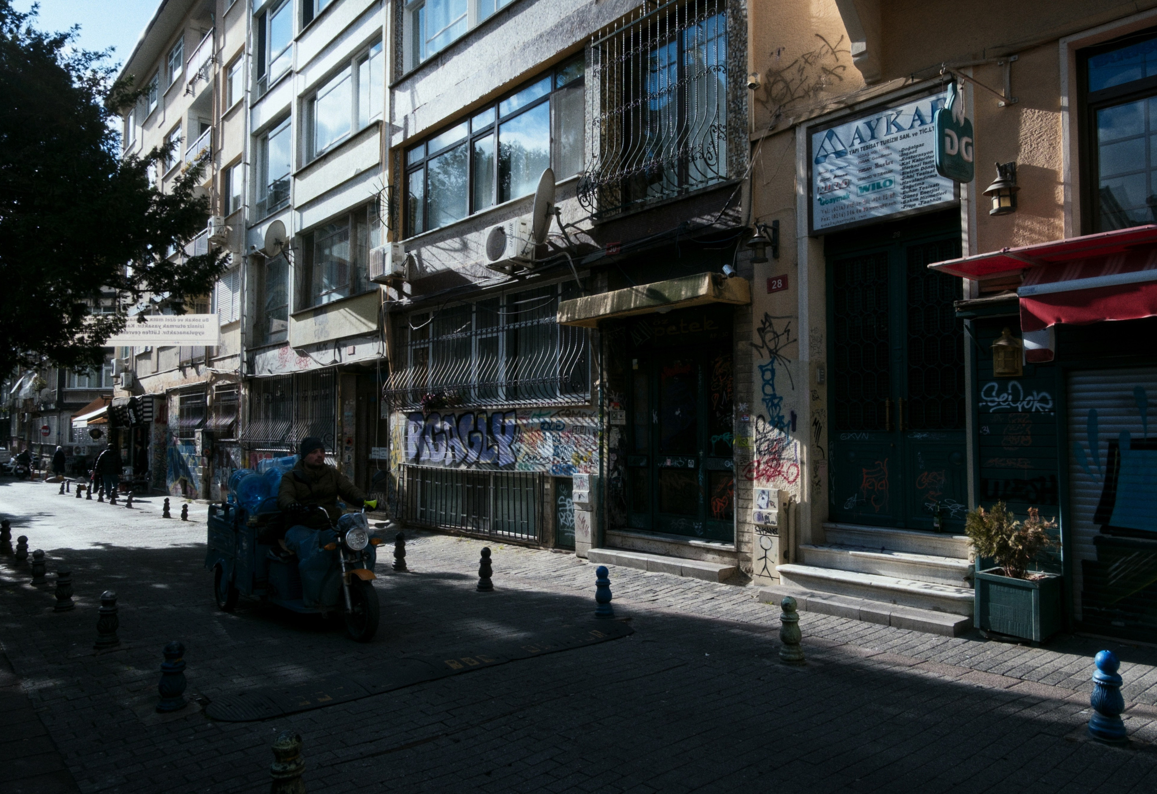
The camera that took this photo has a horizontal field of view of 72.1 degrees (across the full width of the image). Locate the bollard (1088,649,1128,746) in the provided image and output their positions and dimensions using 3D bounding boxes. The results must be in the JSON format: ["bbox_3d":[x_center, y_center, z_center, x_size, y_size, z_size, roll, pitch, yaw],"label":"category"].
[{"bbox_3d":[2.704,1.520,4.065,0.176,0.455,0.176,3,-4,-41],"label":"bollard"}]

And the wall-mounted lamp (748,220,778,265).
[{"bbox_3d":[1.997,-1.644,8.493,0.400,0.435,0.260,3,-4,-41],"label":"wall-mounted lamp"}]

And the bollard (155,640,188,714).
[{"bbox_3d":[-2.478,1.696,4.862,0.180,0.396,0.180,2,-3,-27],"label":"bollard"}]

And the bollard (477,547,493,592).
[{"bbox_3d":[-1.021,1.885,8.710,0.184,0.461,0.184,0,-3,-7],"label":"bollard"}]

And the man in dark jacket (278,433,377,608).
[{"bbox_3d":[-2.167,1.033,6.873,0.660,1.380,0.780,3,-4,-41],"label":"man in dark jacket"}]

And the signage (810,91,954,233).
[{"bbox_3d":[3.074,-2.374,8.102,0.120,1.199,1.607,3,-4,-41],"label":"signage"}]

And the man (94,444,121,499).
[{"bbox_3d":[-14.514,2.298,24.500,0.620,1.720,0.380,3,-4,-41],"label":"man"}]

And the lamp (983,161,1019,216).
[{"bbox_3d":[3.580,-1.759,6.708,0.340,0.451,0.265,3,-4,-41],"label":"lamp"}]

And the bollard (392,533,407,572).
[{"bbox_3d":[-2.175,1.884,9.705,0.172,0.450,0.172,3,-4,-41],"label":"bollard"}]

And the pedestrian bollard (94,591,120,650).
[{"bbox_3d":[-3.753,1.770,6.349,0.184,0.440,0.184,2,-3,-30],"label":"pedestrian bollard"}]

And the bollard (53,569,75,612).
[{"bbox_3d":[-5.028,1.873,7.777,0.184,0.422,0.184,2,-3,-33],"label":"bollard"}]

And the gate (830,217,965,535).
[{"bbox_3d":[3.160,-0.202,7.868,0.100,2.980,1.560,3,-4,-41],"label":"gate"}]

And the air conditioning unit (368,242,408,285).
[{"bbox_3d":[-3.720,-2.602,15.504,0.290,0.610,0.878,3,-4,-41],"label":"air conditioning unit"}]

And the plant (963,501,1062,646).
[{"bbox_3d":[3.588,1.415,6.564,0.580,1.080,0.680,3,-4,-41],"label":"plant"}]

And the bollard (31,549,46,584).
[{"bbox_3d":[-5.947,1.867,8.770,0.148,0.360,0.148,3,-4,-41],"label":"bollard"}]

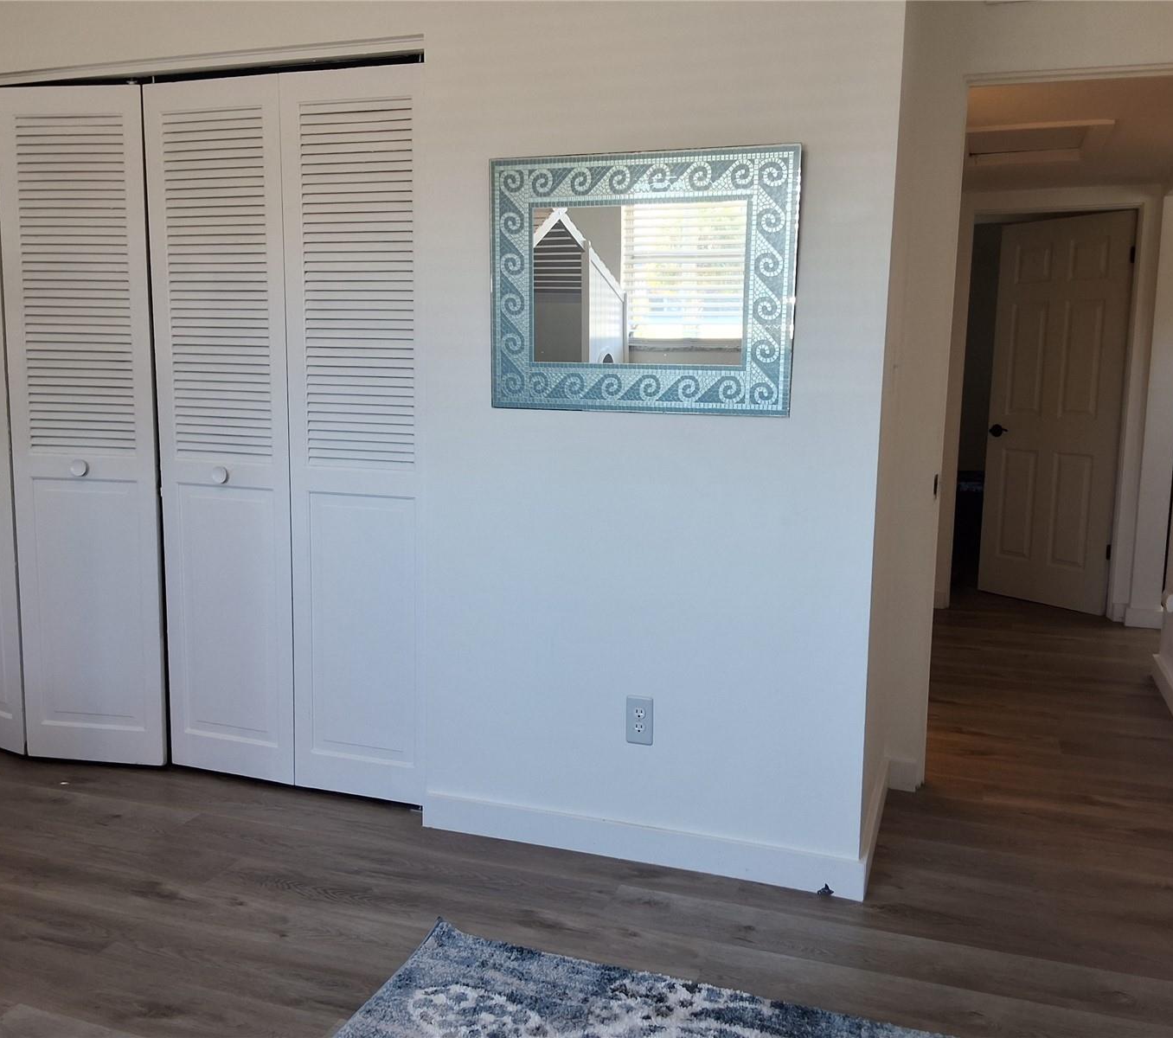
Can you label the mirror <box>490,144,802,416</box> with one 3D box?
[{"bbox_3d":[0.122,-0.562,2.688,0.762,0.610,0.022,4,10,19],"label":"mirror"}]

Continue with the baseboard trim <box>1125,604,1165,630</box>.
[{"bbox_3d":[2.829,0.502,5.669,0.173,0.095,0.017,4,8,19],"label":"baseboard trim"}]

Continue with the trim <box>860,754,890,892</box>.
[{"bbox_3d":[0.786,0.823,3.047,0.017,0.095,0.782,4,8,19],"label":"trim"}]

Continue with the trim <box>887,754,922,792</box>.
[{"bbox_3d":[0.963,0.778,3.403,0.087,0.095,0.017,4,8,19],"label":"trim"}]

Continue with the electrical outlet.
[{"bbox_3d":[0.135,0.512,2.834,0.071,0.117,0.008,4,8,19],"label":"electrical outlet"}]

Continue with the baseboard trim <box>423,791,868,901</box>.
[{"bbox_3d":[0.112,0.834,2.877,1.179,0.095,0.017,4,8,19],"label":"baseboard trim"}]

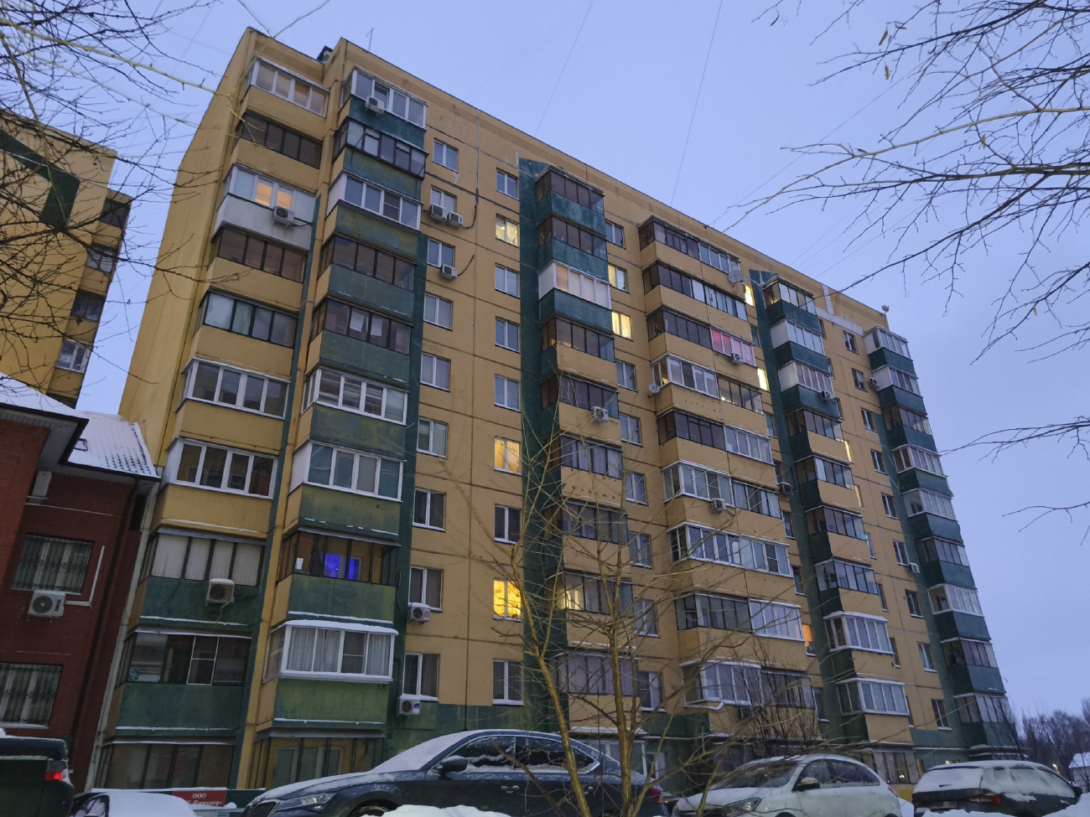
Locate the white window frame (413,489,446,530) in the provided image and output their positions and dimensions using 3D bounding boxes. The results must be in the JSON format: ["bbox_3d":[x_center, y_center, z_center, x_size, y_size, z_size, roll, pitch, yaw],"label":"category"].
[{"bbox_3d":[-4.181,3.687,26.311,1.239,1.330,0.150,16,-32,-31],"label":"white window frame"}]

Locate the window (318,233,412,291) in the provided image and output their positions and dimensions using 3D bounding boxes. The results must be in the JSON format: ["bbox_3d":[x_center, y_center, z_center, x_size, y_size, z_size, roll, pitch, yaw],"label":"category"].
[{"bbox_3d":[-6.753,-5.249,27.887,3.278,1.272,1.252,16,-31,-31],"label":"window"}]

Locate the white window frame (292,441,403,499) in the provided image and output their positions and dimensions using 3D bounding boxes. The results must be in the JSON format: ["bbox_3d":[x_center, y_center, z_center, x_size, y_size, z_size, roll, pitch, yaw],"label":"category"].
[{"bbox_3d":[-6.652,2.372,24.529,3.340,1.416,1.300,16,-32,-31],"label":"white window frame"}]

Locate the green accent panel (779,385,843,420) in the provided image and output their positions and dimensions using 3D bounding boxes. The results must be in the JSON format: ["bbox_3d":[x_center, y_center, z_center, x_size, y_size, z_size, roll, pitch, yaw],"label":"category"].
[{"bbox_3d":[14.763,-0.065,40.101,3.266,1.299,1.140,17,-32,-31],"label":"green accent panel"}]

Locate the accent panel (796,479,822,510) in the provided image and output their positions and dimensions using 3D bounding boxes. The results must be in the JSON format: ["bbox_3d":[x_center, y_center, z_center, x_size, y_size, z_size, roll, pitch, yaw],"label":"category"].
[{"bbox_3d":[14.042,4.615,38.147,0.140,1.453,1.093,16,-32,-31],"label":"accent panel"}]

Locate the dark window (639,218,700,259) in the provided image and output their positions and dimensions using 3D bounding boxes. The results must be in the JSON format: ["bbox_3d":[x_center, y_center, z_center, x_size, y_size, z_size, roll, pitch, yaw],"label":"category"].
[{"bbox_3d":[6.875,-8.906,39.663,3.350,1.410,1.109,16,-32,-31],"label":"dark window"}]

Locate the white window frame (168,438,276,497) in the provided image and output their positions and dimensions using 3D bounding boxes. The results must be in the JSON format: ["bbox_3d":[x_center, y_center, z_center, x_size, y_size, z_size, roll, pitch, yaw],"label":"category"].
[{"bbox_3d":[-10.238,2.004,23.175,3.115,1.466,0.204,16,-31,-31],"label":"white window frame"}]

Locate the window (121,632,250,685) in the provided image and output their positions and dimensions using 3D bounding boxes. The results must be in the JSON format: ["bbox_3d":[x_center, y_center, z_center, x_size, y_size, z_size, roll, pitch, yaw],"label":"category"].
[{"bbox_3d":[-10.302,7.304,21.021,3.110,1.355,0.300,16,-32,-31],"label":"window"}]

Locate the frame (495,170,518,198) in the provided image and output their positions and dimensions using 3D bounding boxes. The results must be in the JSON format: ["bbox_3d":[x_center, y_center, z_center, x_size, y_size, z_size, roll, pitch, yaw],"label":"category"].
[{"bbox_3d":[-1.838,-10.731,34.765,1.190,1.340,0.150,16,-31,-32],"label":"frame"}]

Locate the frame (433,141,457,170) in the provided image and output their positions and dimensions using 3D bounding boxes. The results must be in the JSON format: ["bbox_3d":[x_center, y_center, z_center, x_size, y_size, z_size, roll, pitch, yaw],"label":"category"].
[{"bbox_3d":[-4.605,-11.693,33.644,1.242,1.394,0.153,16,-31,-31],"label":"frame"}]

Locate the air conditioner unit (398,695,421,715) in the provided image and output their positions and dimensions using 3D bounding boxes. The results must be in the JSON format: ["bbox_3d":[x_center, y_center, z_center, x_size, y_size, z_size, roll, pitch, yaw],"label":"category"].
[{"bbox_3d":[-4.249,9.387,22.833,0.720,0.520,0.300,16,-32,-31],"label":"air conditioner unit"}]

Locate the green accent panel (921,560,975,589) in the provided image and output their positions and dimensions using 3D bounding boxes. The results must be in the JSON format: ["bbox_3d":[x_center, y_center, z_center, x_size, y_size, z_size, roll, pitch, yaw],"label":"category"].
[{"bbox_3d":[23.974,10.015,42.988,3.459,1.374,1.176,16,-32,-31],"label":"green accent panel"}]

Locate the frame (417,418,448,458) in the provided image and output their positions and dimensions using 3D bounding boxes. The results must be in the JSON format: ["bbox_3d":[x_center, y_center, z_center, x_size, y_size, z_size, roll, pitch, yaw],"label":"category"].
[{"bbox_3d":[-4.150,1.115,26.621,1.252,1.394,0.192,16,-32,-31],"label":"frame"}]

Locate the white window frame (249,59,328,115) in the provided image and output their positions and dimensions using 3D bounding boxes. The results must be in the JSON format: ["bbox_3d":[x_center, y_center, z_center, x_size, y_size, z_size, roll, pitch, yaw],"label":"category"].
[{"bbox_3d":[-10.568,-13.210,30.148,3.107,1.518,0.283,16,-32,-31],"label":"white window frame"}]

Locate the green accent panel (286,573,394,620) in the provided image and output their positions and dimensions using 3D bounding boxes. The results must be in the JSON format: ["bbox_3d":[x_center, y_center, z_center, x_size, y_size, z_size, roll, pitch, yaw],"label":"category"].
[{"bbox_3d":[-6.018,5.770,21.564,3.250,1.200,0.150,16,-31,-32],"label":"green accent panel"}]

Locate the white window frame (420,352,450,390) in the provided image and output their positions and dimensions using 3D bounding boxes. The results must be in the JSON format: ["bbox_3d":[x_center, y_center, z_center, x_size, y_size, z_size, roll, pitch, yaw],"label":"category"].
[{"bbox_3d":[-4.325,-1.439,28.669,1.242,1.394,0.153,16,-31,-31],"label":"white window frame"}]

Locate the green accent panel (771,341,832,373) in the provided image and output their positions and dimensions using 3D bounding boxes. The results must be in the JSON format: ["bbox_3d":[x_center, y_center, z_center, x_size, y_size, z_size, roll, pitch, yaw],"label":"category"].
[{"bbox_3d":[14.720,-2.598,41.398,3.266,1.307,1.140,17,-32,-31],"label":"green accent panel"}]

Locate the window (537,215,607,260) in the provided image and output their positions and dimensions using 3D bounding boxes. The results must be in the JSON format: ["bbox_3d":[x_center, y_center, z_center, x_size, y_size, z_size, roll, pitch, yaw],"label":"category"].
[{"bbox_3d":[1.396,-8.090,35.897,3.279,1.353,1.200,16,-32,-31],"label":"window"}]

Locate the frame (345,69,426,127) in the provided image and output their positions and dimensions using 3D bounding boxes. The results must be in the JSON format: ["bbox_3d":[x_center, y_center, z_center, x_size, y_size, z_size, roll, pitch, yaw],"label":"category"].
[{"bbox_3d":[-6.575,-13.015,30.698,3.300,1.430,0.250,16,-31,-32],"label":"frame"}]

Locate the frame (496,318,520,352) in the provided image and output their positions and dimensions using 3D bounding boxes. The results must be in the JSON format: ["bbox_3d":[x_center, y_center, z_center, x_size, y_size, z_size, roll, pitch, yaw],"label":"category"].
[{"bbox_3d":[-1.585,-3.123,30.849,1.234,1.399,0.120,16,-32,-31],"label":"frame"}]

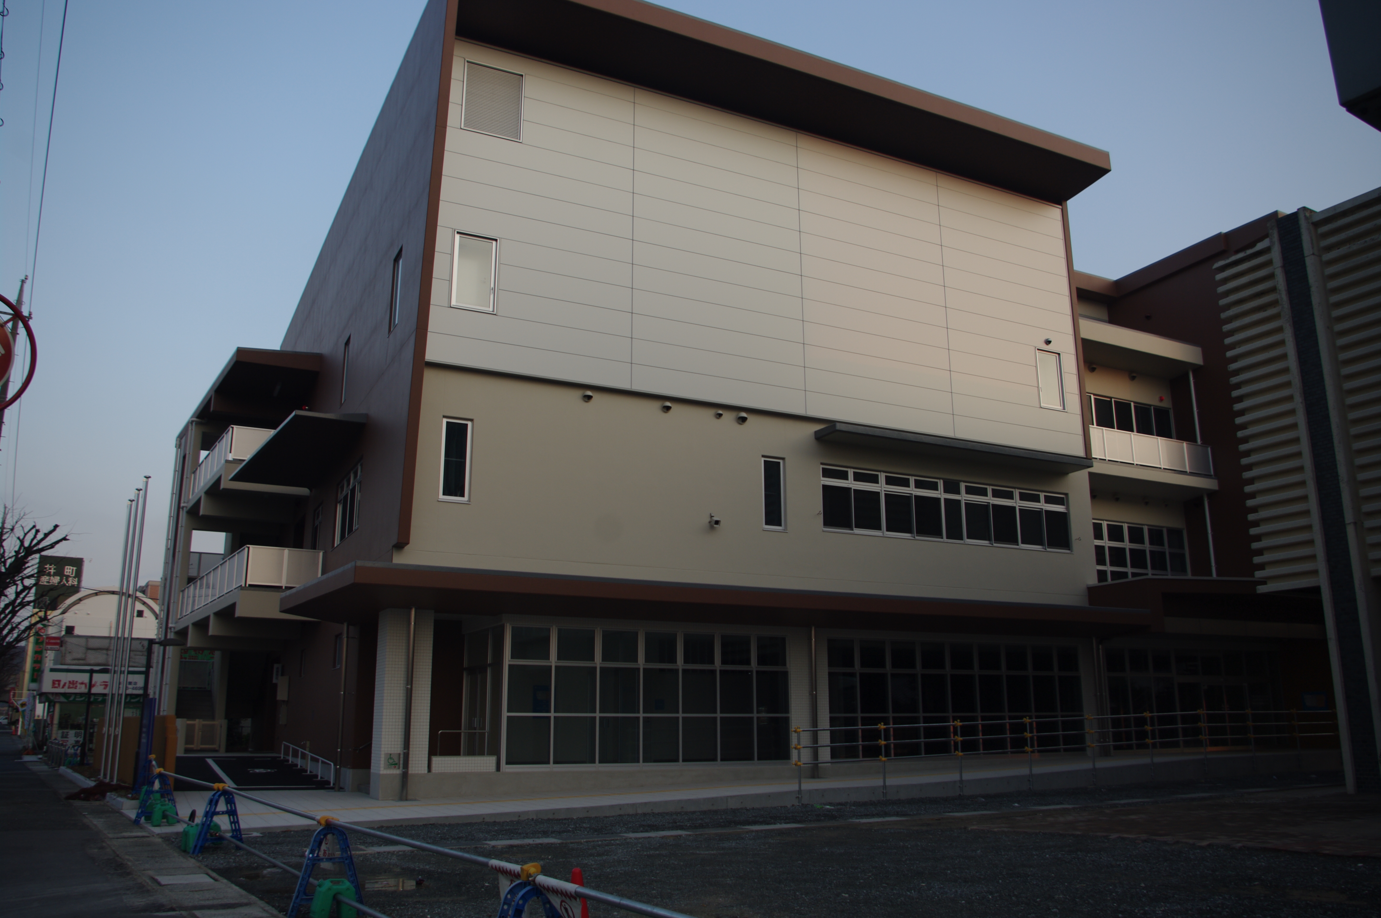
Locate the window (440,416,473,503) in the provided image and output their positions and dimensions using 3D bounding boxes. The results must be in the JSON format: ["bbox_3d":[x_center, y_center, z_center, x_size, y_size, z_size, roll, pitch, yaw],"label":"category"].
[{"bbox_3d":[-4.728,0.047,20.820,0.620,1.720,0.120,7,-15,-26],"label":"window"}]

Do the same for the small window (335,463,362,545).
[{"bbox_3d":[-8.493,1.116,25.733,0.150,1.750,4.200,7,-15,-26],"label":"small window"}]

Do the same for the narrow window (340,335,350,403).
[{"bbox_3d":[-9.422,-2.428,28.334,0.150,1.850,1.000,7,-15,-26],"label":"narrow window"}]

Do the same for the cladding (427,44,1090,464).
[{"bbox_3d":[2.905,-4.710,25.885,18.300,7.600,0.250,7,-15,-26],"label":"cladding"}]

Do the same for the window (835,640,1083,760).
[{"bbox_3d":[6.748,5.857,25.397,7.950,2.680,0.150,7,-15,-26],"label":"window"}]

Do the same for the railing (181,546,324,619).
[{"bbox_3d":[-14.762,4.337,33.913,2.100,1.120,14.400,8,-16,-31],"label":"railing"}]

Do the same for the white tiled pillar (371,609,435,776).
[{"bbox_3d":[-5.483,4.428,19.801,0.880,3.030,0.880,7,-15,-26],"label":"white tiled pillar"}]

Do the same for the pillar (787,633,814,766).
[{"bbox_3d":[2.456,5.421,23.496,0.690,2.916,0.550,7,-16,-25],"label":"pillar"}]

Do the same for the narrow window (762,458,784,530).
[{"bbox_3d":[1.919,0.826,24.064,0.620,1.720,0.120,7,-15,-26],"label":"narrow window"}]

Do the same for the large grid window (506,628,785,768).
[{"bbox_3d":[-0.735,5.030,21.803,6.426,2.737,0.150,7,-16,-25],"label":"large grid window"}]

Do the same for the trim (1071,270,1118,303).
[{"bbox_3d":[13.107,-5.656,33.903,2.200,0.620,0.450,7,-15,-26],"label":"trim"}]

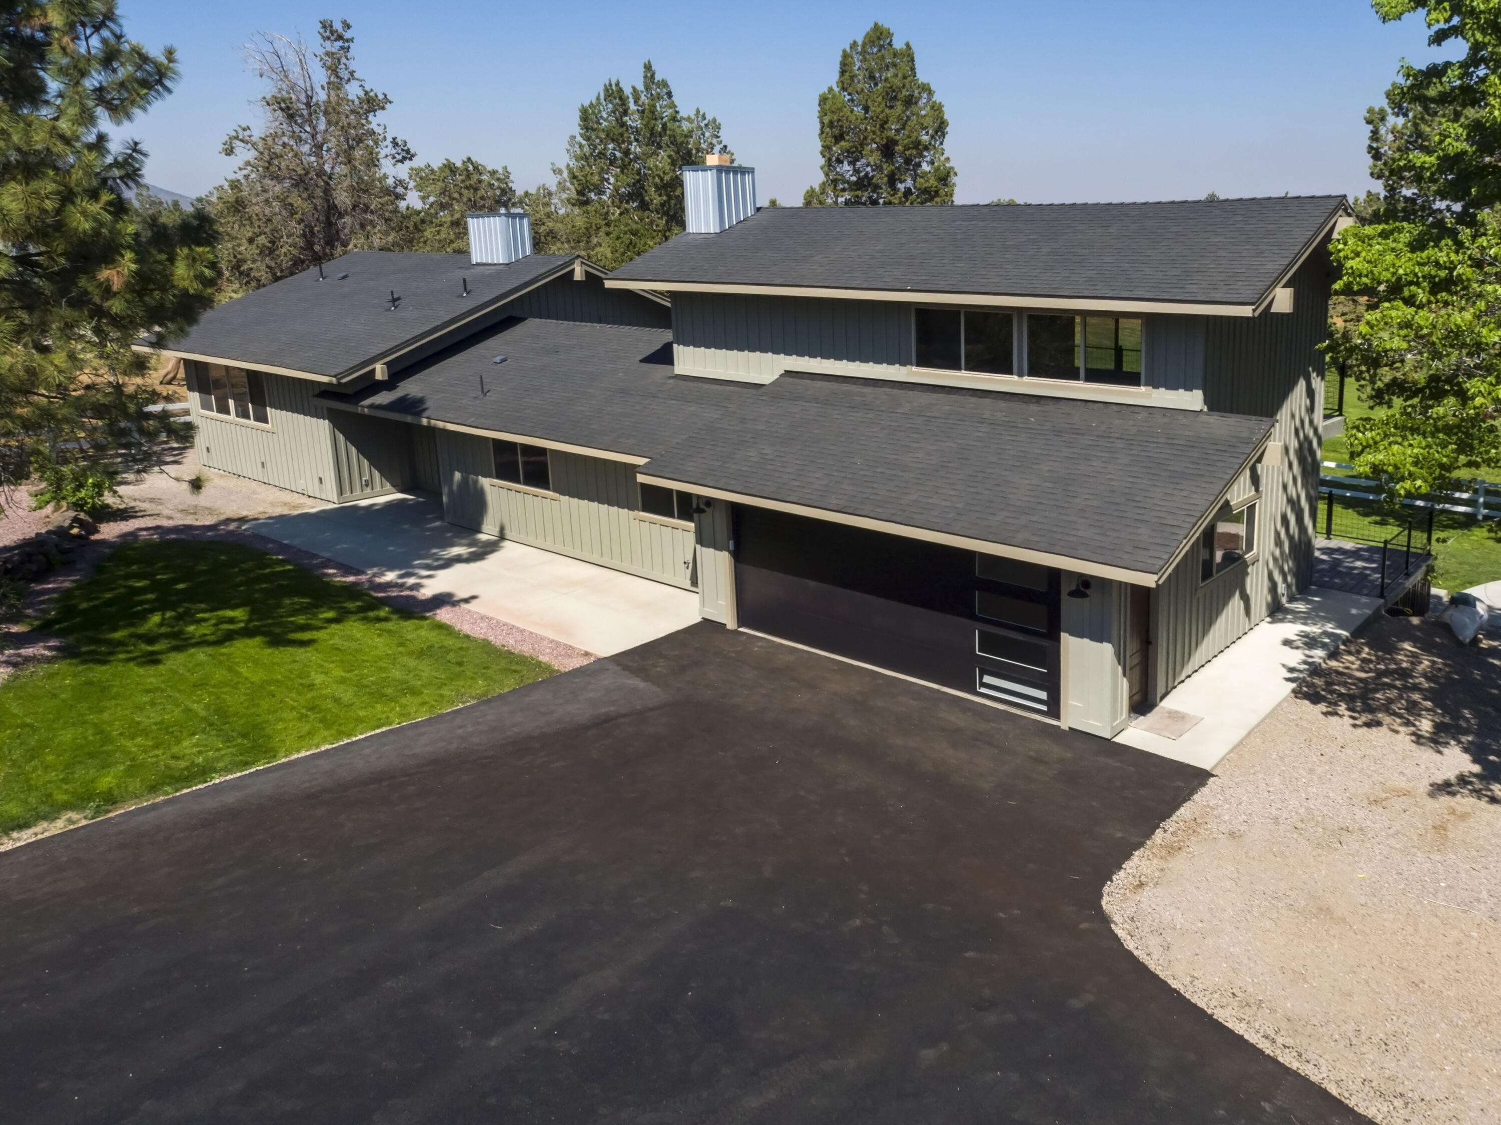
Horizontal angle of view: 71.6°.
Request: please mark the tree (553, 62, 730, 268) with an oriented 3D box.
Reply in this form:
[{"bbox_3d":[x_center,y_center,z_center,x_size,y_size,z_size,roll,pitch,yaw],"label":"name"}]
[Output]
[{"bbox_3d":[-3.700,-10.967,36.849,6.168,11.460,6.168,-2,17,-5],"label":"tree"}]

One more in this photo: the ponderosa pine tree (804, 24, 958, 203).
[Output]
[{"bbox_3d":[4.346,-11.334,36.140,5.089,12.399,5.089,1,17,6],"label":"ponderosa pine tree"}]

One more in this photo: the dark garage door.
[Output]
[{"bbox_3d":[1.947,0.536,15.004,5.580,2.150,0.300,14,23,40],"label":"dark garage door"}]

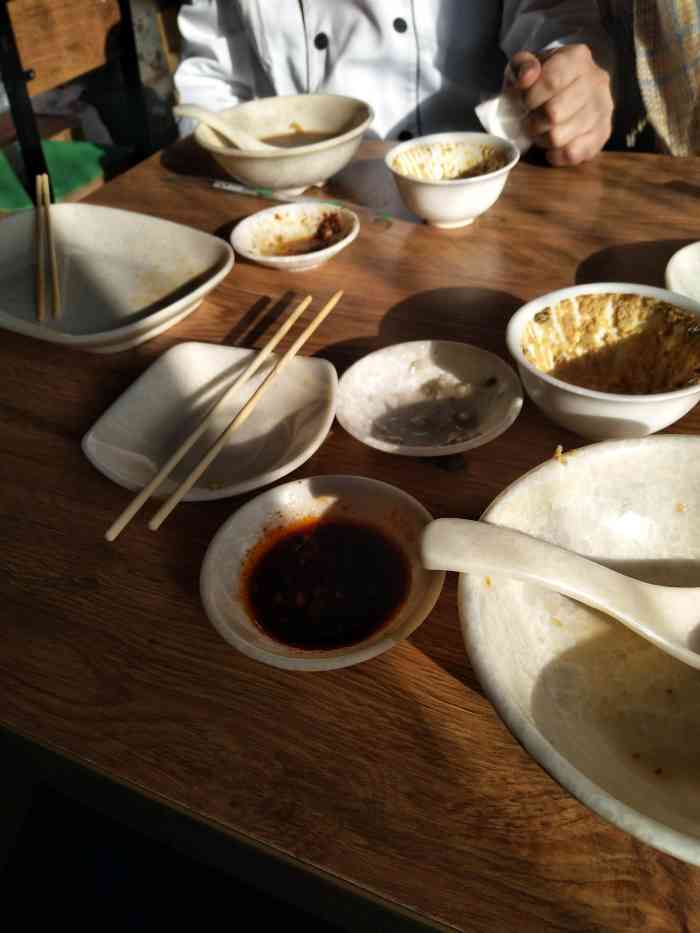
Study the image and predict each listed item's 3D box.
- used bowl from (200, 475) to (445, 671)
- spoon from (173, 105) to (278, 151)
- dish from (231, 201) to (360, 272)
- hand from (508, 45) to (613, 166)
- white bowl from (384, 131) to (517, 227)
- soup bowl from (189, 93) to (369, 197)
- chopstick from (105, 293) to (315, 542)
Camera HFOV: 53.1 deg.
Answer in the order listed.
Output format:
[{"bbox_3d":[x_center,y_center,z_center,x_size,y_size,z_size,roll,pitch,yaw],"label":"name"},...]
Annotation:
[{"bbox_3d":[-0.011,0.050,0.322,0.110,0.022,0.110,-4,44,4],"label":"used bowl"},{"bbox_3d":[-0.106,-0.308,0.665,0.132,0.050,0.042,10,46,6],"label":"spoon"},{"bbox_3d":[-0.043,-0.182,0.570,0.105,0.021,0.105,-4,44,4],"label":"dish"},{"bbox_3d":[0.188,-0.332,0.645,0.085,0.088,0.090,-23,46,-16],"label":"hand"},{"bbox_3d":[0.086,-0.234,0.586,0.107,0.049,0.107,-4,44,4],"label":"white bowl"},{"bbox_3d":[-0.058,-0.300,0.670,0.166,0.053,0.166,-4,44,4],"label":"soup bowl"},{"bbox_3d":[-0.071,-0.040,0.402,0.005,0.005,0.220,13,47,20],"label":"chopstick"}]

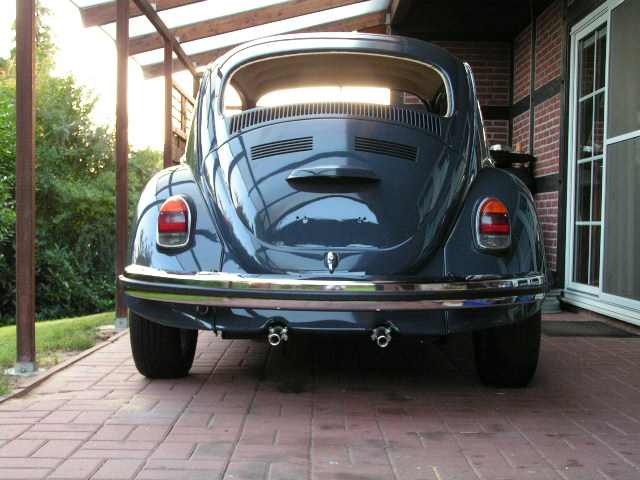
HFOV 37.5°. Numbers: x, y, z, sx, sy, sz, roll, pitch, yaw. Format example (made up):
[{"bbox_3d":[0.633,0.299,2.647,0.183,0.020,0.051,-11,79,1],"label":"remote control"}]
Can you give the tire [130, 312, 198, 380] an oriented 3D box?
[{"bbox_3d":[-0.600,0.227,3.725,0.180,0.630,0.630,1,1,2],"label":"tire"}]

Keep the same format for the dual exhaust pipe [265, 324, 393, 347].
[{"bbox_3d":[0.031,0.313,3.070,0.400,0.070,0.200,1,1,2],"label":"dual exhaust pipe"}]

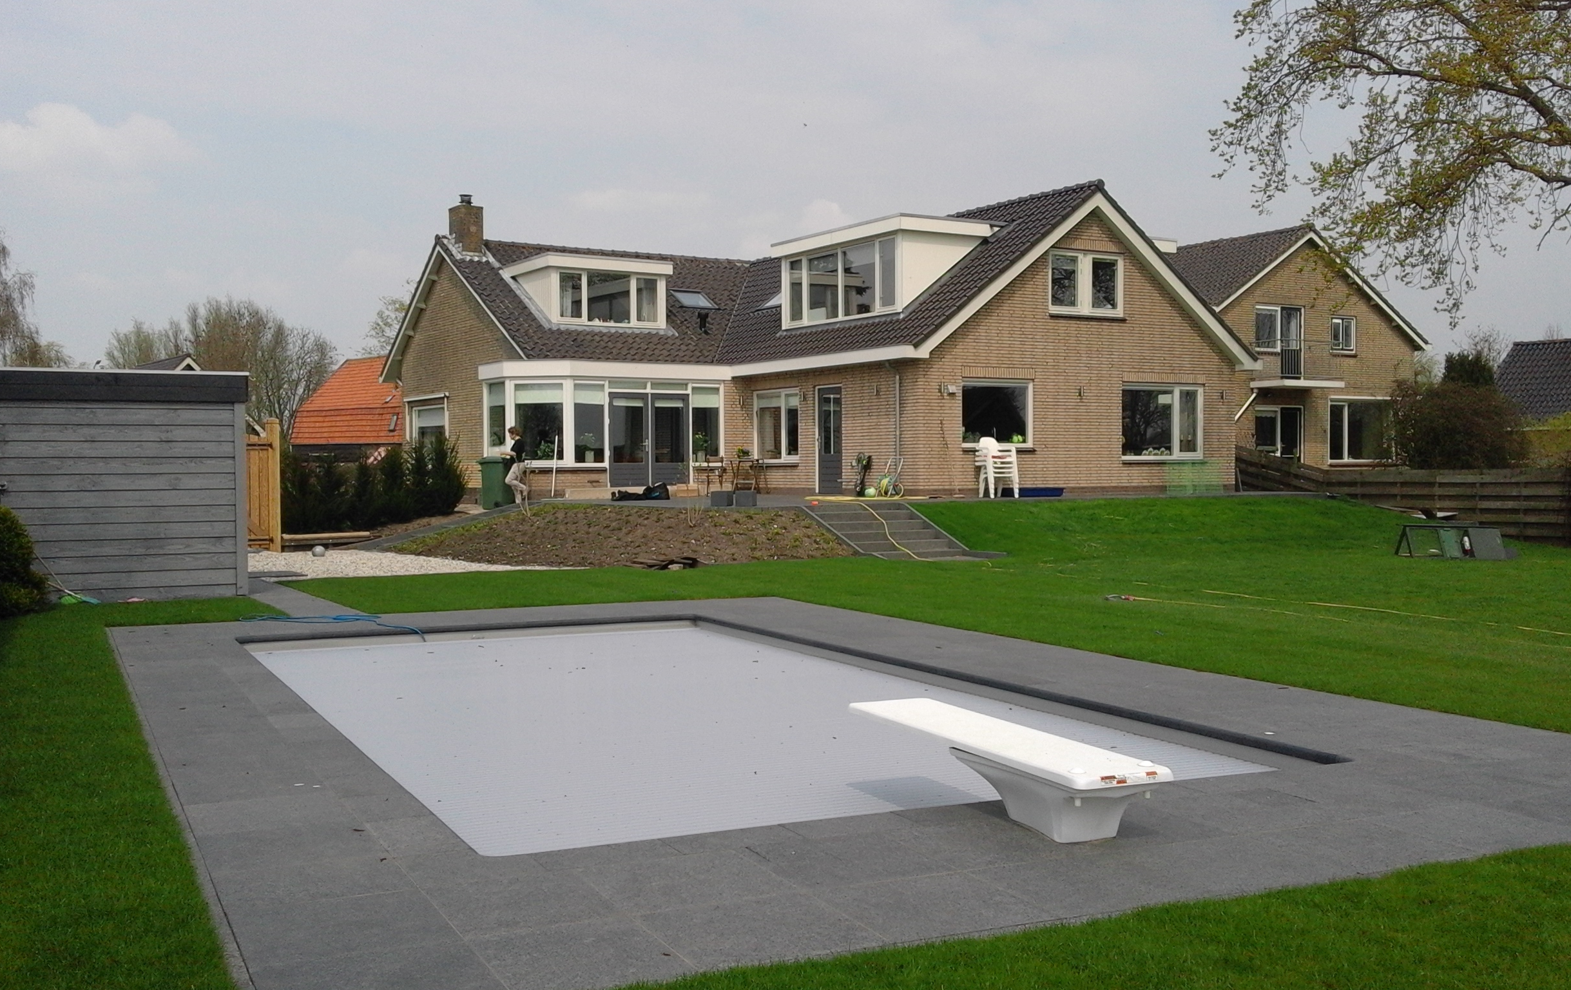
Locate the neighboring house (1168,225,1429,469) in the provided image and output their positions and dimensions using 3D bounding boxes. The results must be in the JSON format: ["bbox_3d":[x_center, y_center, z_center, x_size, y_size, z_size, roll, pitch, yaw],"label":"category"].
[{"bbox_3d":[12.100,-3.700,40.400,8.200,6.900,9.200,-1,1,-30],"label":"neighboring house"}]

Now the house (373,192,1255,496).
[{"bbox_3d":[-0.150,-3.250,31.500,13.600,6.400,15.200,-1,1,-30],"label":"house"}]

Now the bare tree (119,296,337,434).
[{"bbox_3d":[-29.100,-5.000,72.000,11.000,10.000,8.500,-1,1,-25],"label":"bare tree"}]

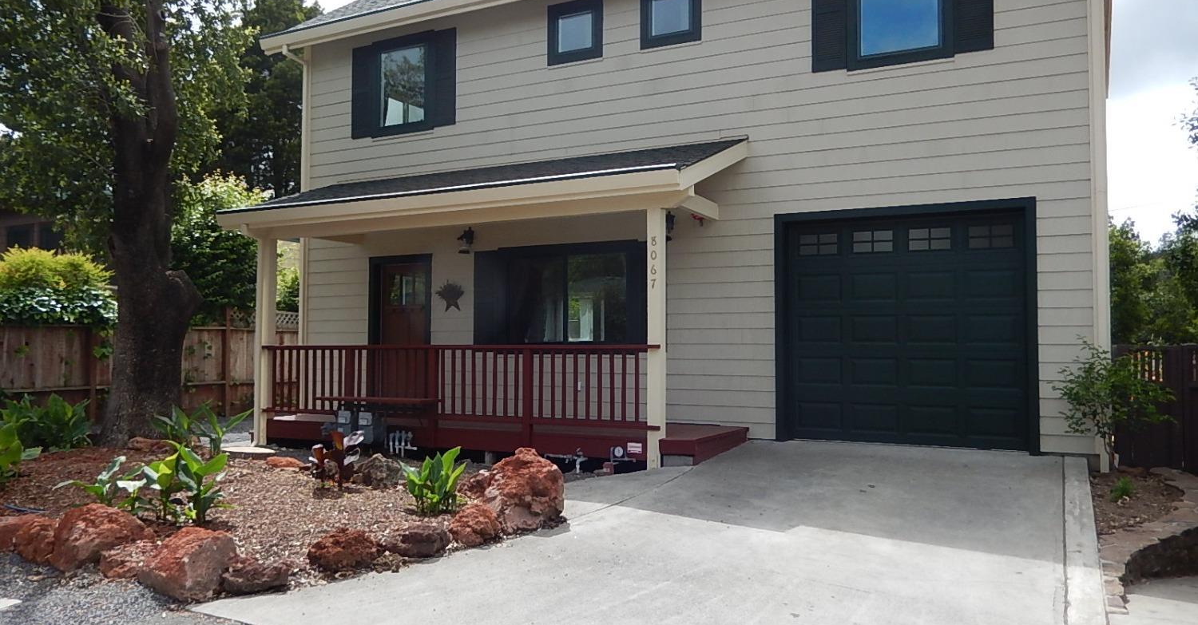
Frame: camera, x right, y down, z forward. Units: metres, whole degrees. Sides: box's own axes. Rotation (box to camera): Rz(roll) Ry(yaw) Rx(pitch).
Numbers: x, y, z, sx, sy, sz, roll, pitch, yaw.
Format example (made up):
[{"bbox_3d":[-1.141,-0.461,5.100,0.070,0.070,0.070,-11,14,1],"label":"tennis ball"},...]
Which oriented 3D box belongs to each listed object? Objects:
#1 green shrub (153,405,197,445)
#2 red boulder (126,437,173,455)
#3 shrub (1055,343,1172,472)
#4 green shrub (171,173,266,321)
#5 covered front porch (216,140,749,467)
[{"bbox_3d":[-4.955,1.317,10.100,0.490,0.480,0.460,1,-3,-26],"label":"green shrub"},{"bbox_3d":[-4.995,1.488,9.650,0.500,0.210,0.380,1,-3,-27],"label":"red boulder"},{"bbox_3d":[4.913,0.879,8.250,0.980,1.200,0.930,-1,-3,31],"label":"shrub"},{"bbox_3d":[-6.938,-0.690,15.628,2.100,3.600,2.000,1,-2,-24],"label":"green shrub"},{"bbox_3d":[-1.480,-0.218,10.216,6.050,3.610,2.250,-1,-3,26],"label":"covered front porch"}]

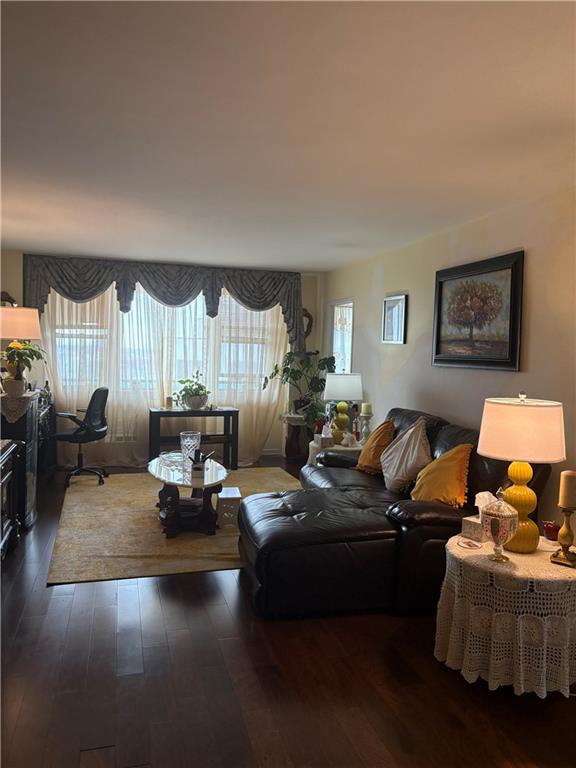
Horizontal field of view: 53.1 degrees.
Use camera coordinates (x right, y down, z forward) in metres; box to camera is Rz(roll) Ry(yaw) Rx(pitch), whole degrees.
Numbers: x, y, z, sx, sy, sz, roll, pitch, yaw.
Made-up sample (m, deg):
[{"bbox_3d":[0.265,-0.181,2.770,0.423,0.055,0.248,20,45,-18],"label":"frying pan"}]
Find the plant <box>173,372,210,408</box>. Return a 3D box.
[{"bbox_3d":[-1.162,0.071,6.967,0.456,0.458,0.404,1,4,-16],"label":"plant"}]

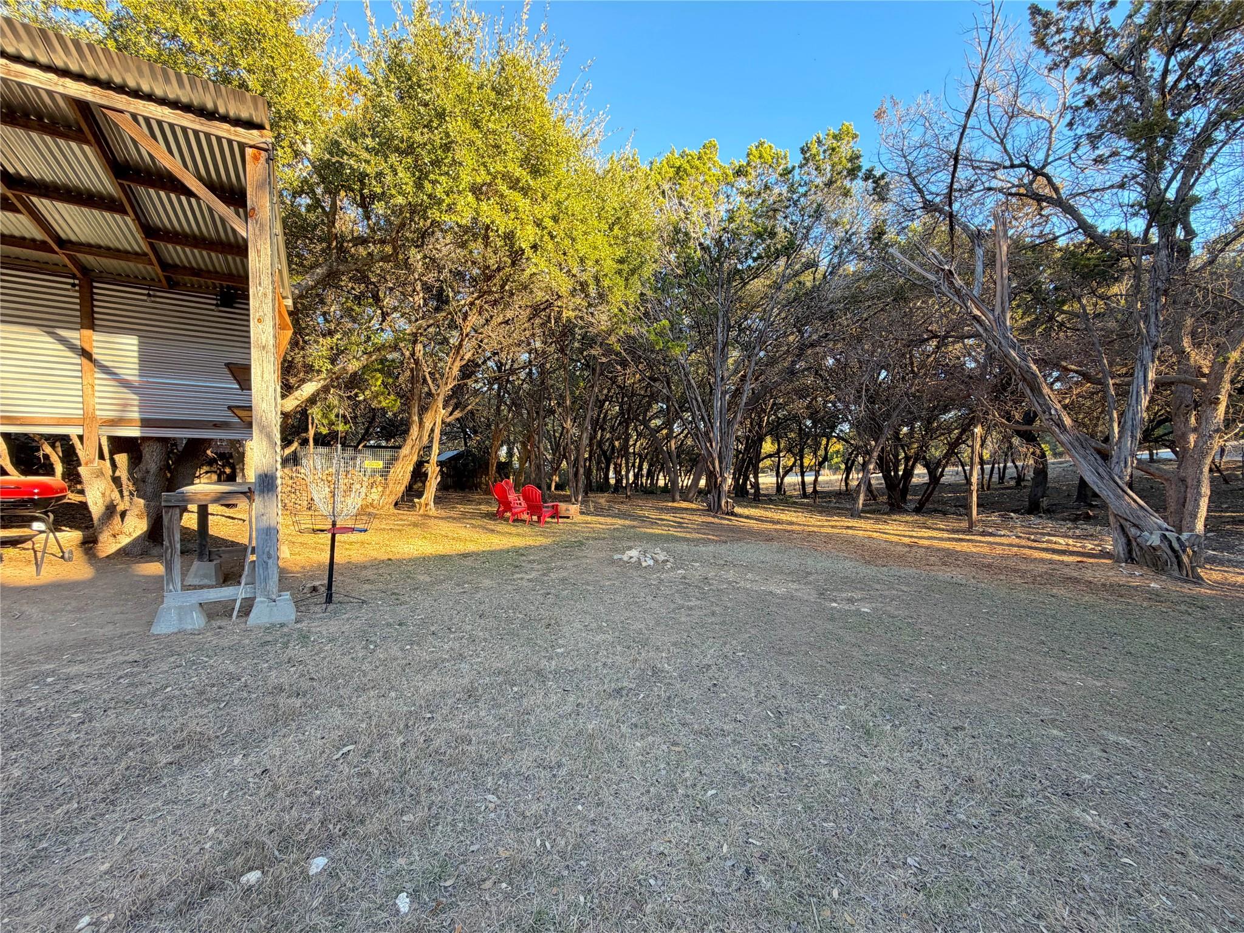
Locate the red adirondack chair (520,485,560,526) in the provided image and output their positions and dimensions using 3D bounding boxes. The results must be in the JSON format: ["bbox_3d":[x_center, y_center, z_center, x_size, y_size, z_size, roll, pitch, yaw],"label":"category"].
[{"bbox_3d":[-1.800,0.840,11.200,0.740,0.930,0.800,2,3,42],"label":"red adirondack chair"}]

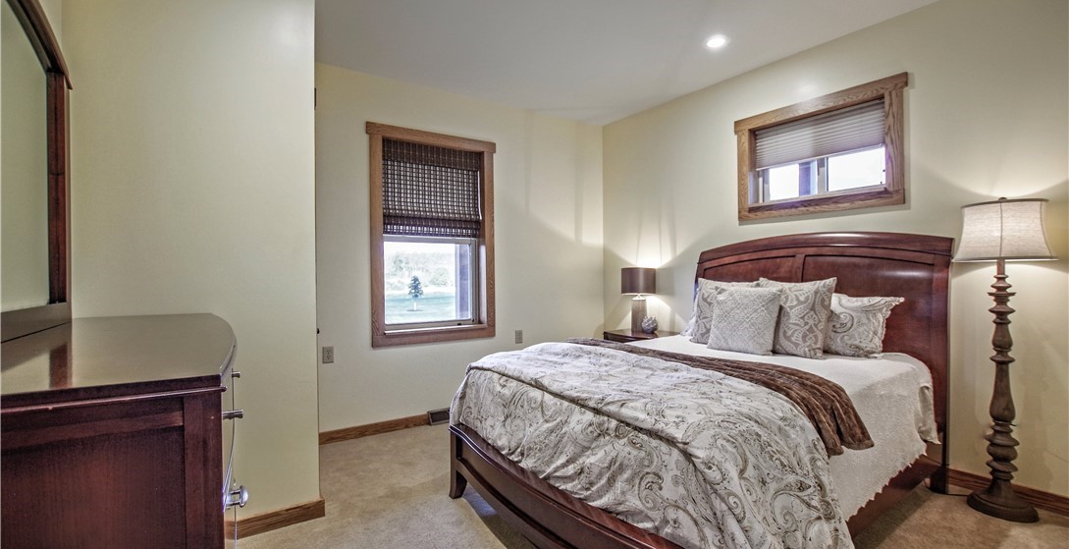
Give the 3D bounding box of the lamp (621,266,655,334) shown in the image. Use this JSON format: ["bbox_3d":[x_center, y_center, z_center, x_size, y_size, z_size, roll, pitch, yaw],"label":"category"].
[{"bbox_3d":[0.950,0.232,4.040,0.306,0.590,0.306,0,0,0],"label":"lamp"}]

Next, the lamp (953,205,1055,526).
[{"bbox_3d":[2.362,0.395,2.250,0.350,1.573,0.350,0,0,-36],"label":"lamp"}]

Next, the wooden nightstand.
[{"bbox_3d":[0.985,0.860,3.940,0.430,0.660,0.660,0,0,-36],"label":"wooden nightstand"}]

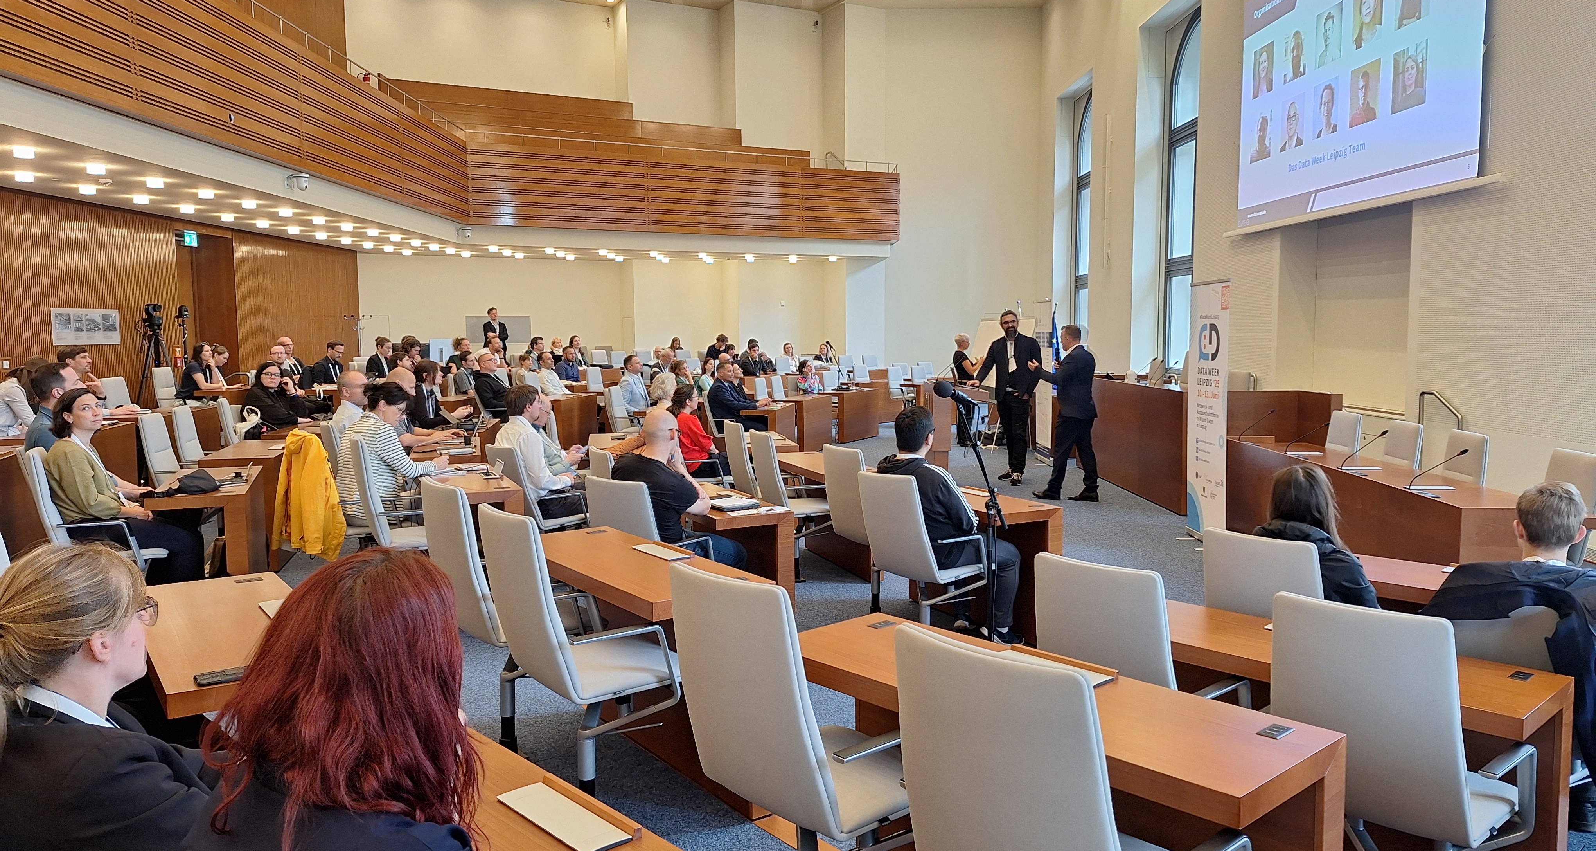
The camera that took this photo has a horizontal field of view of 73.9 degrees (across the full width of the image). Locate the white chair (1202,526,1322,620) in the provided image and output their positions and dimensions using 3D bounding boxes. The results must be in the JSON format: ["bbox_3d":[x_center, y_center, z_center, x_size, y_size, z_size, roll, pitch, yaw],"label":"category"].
[{"bbox_3d":[1.797,0.830,3.919,0.600,0.990,0.560,-4,6,-41],"label":"white chair"}]

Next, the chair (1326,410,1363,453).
[{"bbox_3d":[3.969,0.416,8.204,0.550,1.020,0.555,-1,5,-1],"label":"chair"}]

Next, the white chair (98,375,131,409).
[{"bbox_3d":[-5.664,0.100,9.276,0.610,1.060,0.600,-1,5,-7],"label":"white chair"}]

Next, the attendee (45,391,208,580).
[{"bbox_3d":[-3.325,0.459,5.318,0.740,1.285,0.500,-3,6,-26],"label":"attendee"}]

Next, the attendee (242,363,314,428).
[{"bbox_3d":[-4.419,0.120,9.135,0.800,1.318,0.620,1,5,12],"label":"attendee"}]

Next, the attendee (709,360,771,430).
[{"bbox_3d":[-0.661,-0.098,12.392,0.800,1.360,0.520,0,5,7],"label":"attendee"}]

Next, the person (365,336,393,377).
[{"bbox_3d":[-5.424,-0.488,14.210,0.750,1.340,0.480,0,5,9],"label":"person"}]

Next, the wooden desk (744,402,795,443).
[{"bbox_3d":[-0.346,0.121,13.640,0.455,0.740,1.290,1,5,11],"label":"wooden desk"}]

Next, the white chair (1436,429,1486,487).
[{"bbox_3d":[3.845,0.562,6.578,0.610,1.060,0.600,0,5,4],"label":"white chair"}]

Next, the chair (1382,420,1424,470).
[{"bbox_3d":[3.959,0.495,7.338,0.550,1.020,0.555,-1,5,-1],"label":"chair"}]

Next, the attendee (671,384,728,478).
[{"bbox_3d":[-0.778,0.301,9.072,0.700,1.270,0.480,-2,5,-15],"label":"attendee"}]

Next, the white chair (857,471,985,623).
[{"bbox_3d":[0.635,0.709,5.451,0.570,0.990,0.555,-5,7,-39],"label":"white chair"}]

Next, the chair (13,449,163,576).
[{"bbox_3d":[-3.565,0.598,5.422,0.620,1.020,0.560,-2,5,-23],"label":"chair"}]

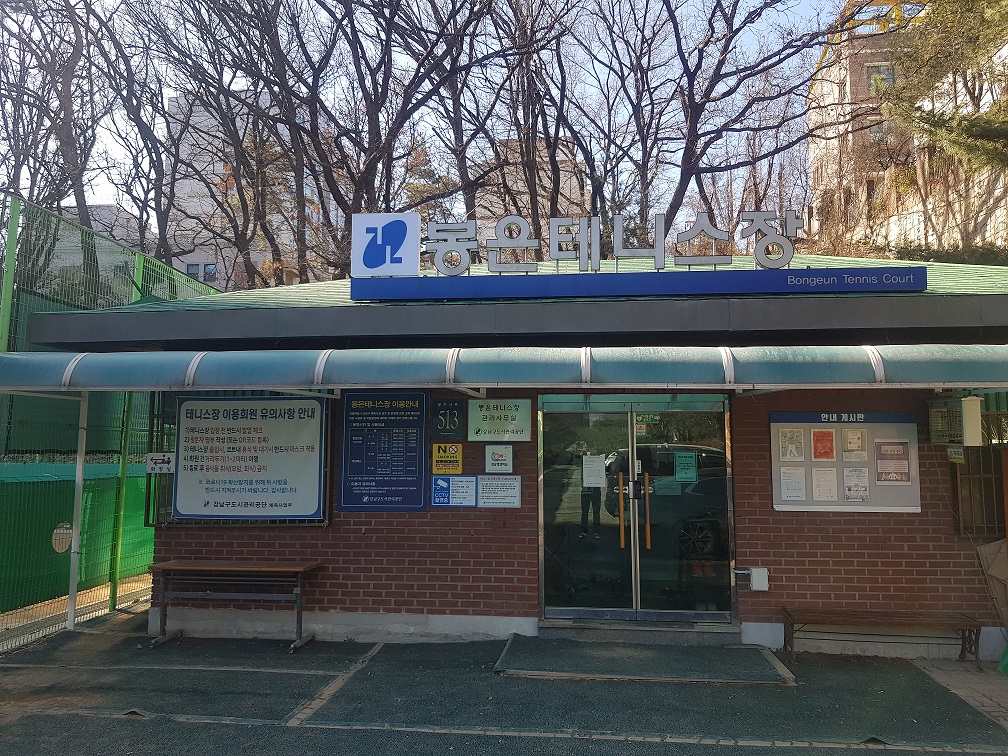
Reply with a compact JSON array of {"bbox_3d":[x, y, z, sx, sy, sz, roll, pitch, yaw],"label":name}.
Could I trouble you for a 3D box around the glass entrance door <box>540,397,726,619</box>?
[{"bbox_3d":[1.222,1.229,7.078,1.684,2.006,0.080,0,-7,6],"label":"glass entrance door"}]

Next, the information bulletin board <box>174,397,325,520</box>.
[{"bbox_3d":[-2.473,0.774,7.356,1.505,1.169,0.030,0,-7,6],"label":"information bulletin board"}]

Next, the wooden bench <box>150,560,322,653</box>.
[{"bbox_3d":[-2.481,2.098,7.016,1.464,0.722,0.451,0,-7,6],"label":"wooden bench"}]

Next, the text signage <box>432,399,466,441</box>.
[{"bbox_3d":[-0.530,0.404,7.299,0.321,0.387,0.030,0,-7,6],"label":"text signage"}]

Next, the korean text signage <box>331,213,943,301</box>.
[{"bbox_3d":[1.114,-1.116,6.840,5.077,0.784,0.130,0,-7,6],"label":"korean text signage"}]

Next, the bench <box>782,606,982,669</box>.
[{"bbox_3d":[3.207,2.225,6.443,1.484,0.396,0.381,-1,-7,8],"label":"bench"}]

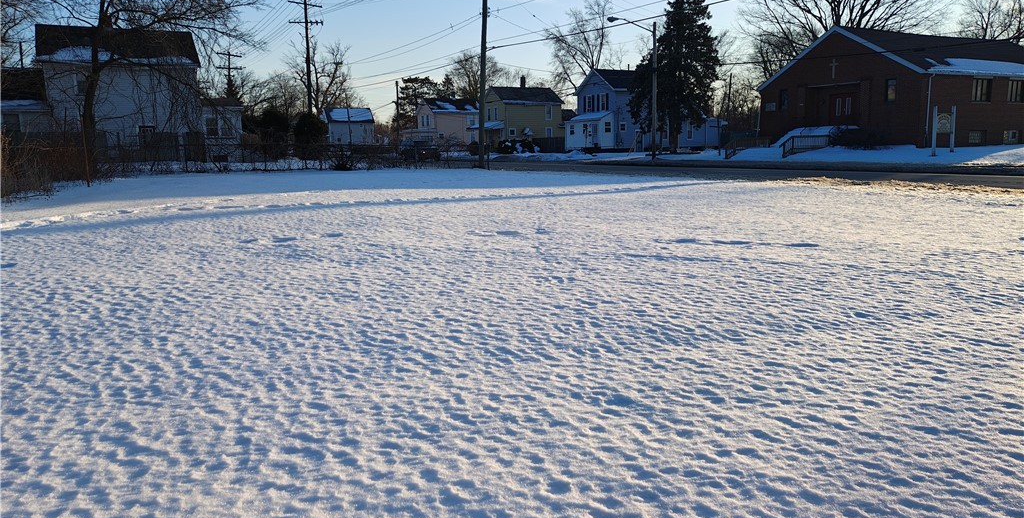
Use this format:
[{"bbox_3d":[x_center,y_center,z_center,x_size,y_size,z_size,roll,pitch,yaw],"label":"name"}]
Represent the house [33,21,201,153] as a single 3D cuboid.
[{"bbox_3d":[-27.828,-11.700,52.913,9.670,9.210,8.400,-6,10,-28],"label":"house"}]

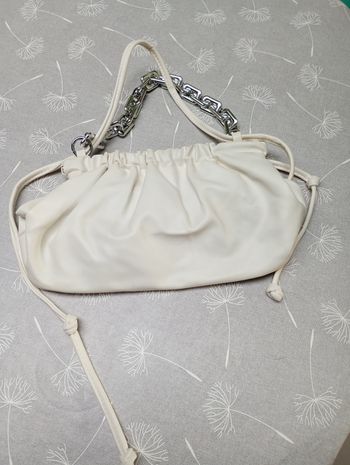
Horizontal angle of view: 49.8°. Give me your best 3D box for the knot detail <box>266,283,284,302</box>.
[{"bbox_3d":[0.103,0.062,0.388,0.018,0.014,0.019,4,68,2],"label":"knot detail"}]

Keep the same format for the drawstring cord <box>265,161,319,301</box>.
[{"bbox_3d":[0.128,-0.005,0.406,0.063,0.028,0.158,4,68,2],"label":"drawstring cord"}]

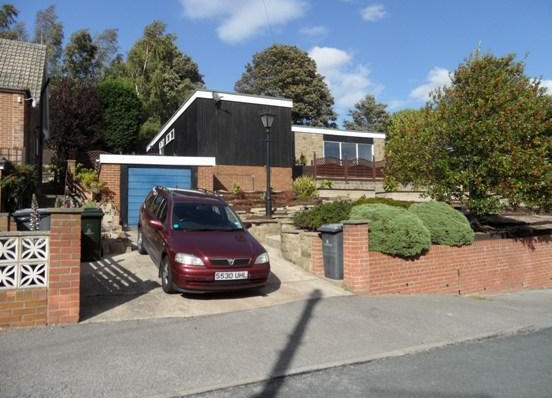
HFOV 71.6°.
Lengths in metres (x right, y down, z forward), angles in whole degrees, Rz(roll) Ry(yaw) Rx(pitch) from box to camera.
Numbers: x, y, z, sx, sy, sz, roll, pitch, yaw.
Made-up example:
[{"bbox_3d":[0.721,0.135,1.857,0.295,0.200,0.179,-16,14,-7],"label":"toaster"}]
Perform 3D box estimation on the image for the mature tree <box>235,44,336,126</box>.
[{"bbox_3d":[0.894,-8.607,36.000,9.400,11.800,9.000,0,-2,0],"label":"mature tree"}]

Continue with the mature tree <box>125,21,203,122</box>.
[{"bbox_3d":[-8.231,-7.426,28.000,5.600,10.600,5.400,0,-2,0],"label":"mature tree"}]

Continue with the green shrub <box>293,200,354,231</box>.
[{"bbox_3d":[1.128,0.384,8.900,1.500,0.700,1.300,1,-2,-30],"label":"green shrub"}]

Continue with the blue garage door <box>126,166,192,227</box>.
[{"bbox_3d":[-3.805,-0.049,12.500,2.020,1.950,0.100,1,-1,-15],"label":"blue garage door"}]

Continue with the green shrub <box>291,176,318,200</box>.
[{"bbox_3d":[1.218,-0.433,15.800,1.050,1.000,1.000,0,-2,0],"label":"green shrub"}]

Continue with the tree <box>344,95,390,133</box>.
[{"bbox_3d":[10.998,-7.919,46.000,5.800,9.000,5.500,0,-1,0],"label":"tree"}]

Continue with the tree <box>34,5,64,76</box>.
[{"bbox_3d":[-19.617,-9.528,33.000,3.200,14.200,3.200,0,-2,0],"label":"tree"}]

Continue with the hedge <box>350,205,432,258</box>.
[{"bbox_3d":[2.220,0.580,7.500,1.550,1.020,1.350,1,-2,-27],"label":"hedge"}]

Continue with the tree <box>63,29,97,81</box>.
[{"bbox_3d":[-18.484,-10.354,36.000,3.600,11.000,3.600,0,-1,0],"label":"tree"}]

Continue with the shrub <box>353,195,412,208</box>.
[{"bbox_3d":[2.866,0.175,10.300,1.700,0.600,1.200,1,-2,-30],"label":"shrub"}]

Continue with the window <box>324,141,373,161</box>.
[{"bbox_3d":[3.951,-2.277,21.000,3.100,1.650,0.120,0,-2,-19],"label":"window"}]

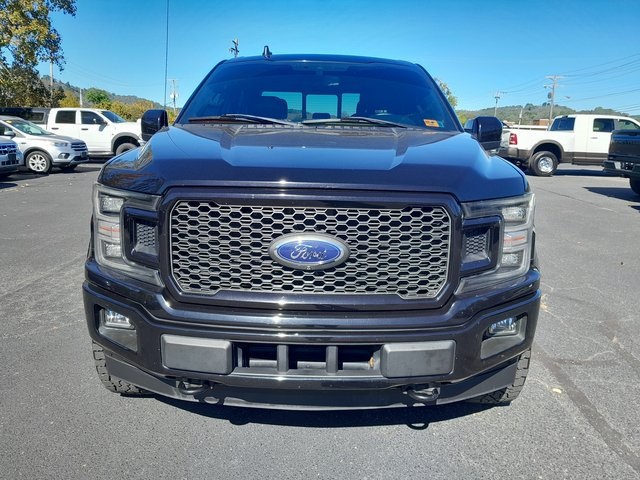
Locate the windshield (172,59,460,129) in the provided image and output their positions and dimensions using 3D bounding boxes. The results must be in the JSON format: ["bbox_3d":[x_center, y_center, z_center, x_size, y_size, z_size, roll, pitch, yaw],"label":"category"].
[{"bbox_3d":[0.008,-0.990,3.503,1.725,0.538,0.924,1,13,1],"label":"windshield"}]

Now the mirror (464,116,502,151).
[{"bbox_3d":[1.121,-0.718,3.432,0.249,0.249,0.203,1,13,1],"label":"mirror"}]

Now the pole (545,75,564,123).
[{"bbox_3d":[31.897,-17.560,69.027,2.800,9.900,0.700,1,13,1],"label":"pole"}]

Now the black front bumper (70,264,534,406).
[{"bbox_3d":[-0.043,0.383,2.090,2.020,0.507,0.507,1,13,1],"label":"black front bumper"}]

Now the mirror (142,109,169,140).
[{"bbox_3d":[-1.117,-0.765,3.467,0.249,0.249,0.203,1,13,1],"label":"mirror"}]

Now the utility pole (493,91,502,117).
[{"bbox_3d":[36.122,-25.374,102.971,2.000,10.300,0.800,1,13,1],"label":"utility pole"}]

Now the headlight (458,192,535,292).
[{"bbox_3d":[0.723,-0.004,2.019,0.391,0.365,0.325,1,13,1],"label":"headlight"}]

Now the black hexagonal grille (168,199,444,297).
[{"bbox_3d":[-0.040,0.037,1.835,1.035,0.350,0.122,1,13,1],"label":"black hexagonal grille"}]

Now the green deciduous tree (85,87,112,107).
[{"bbox_3d":[-33.395,-19.385,75.743,4.900,7.200,4.900,1,13,1],"label":"green deciduous tree"}]

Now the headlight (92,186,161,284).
[{"bbox_3d":[-0.794,-0.036,2.042,0.391,0.365,0.325,1,13,1],"label":"headlight"}]

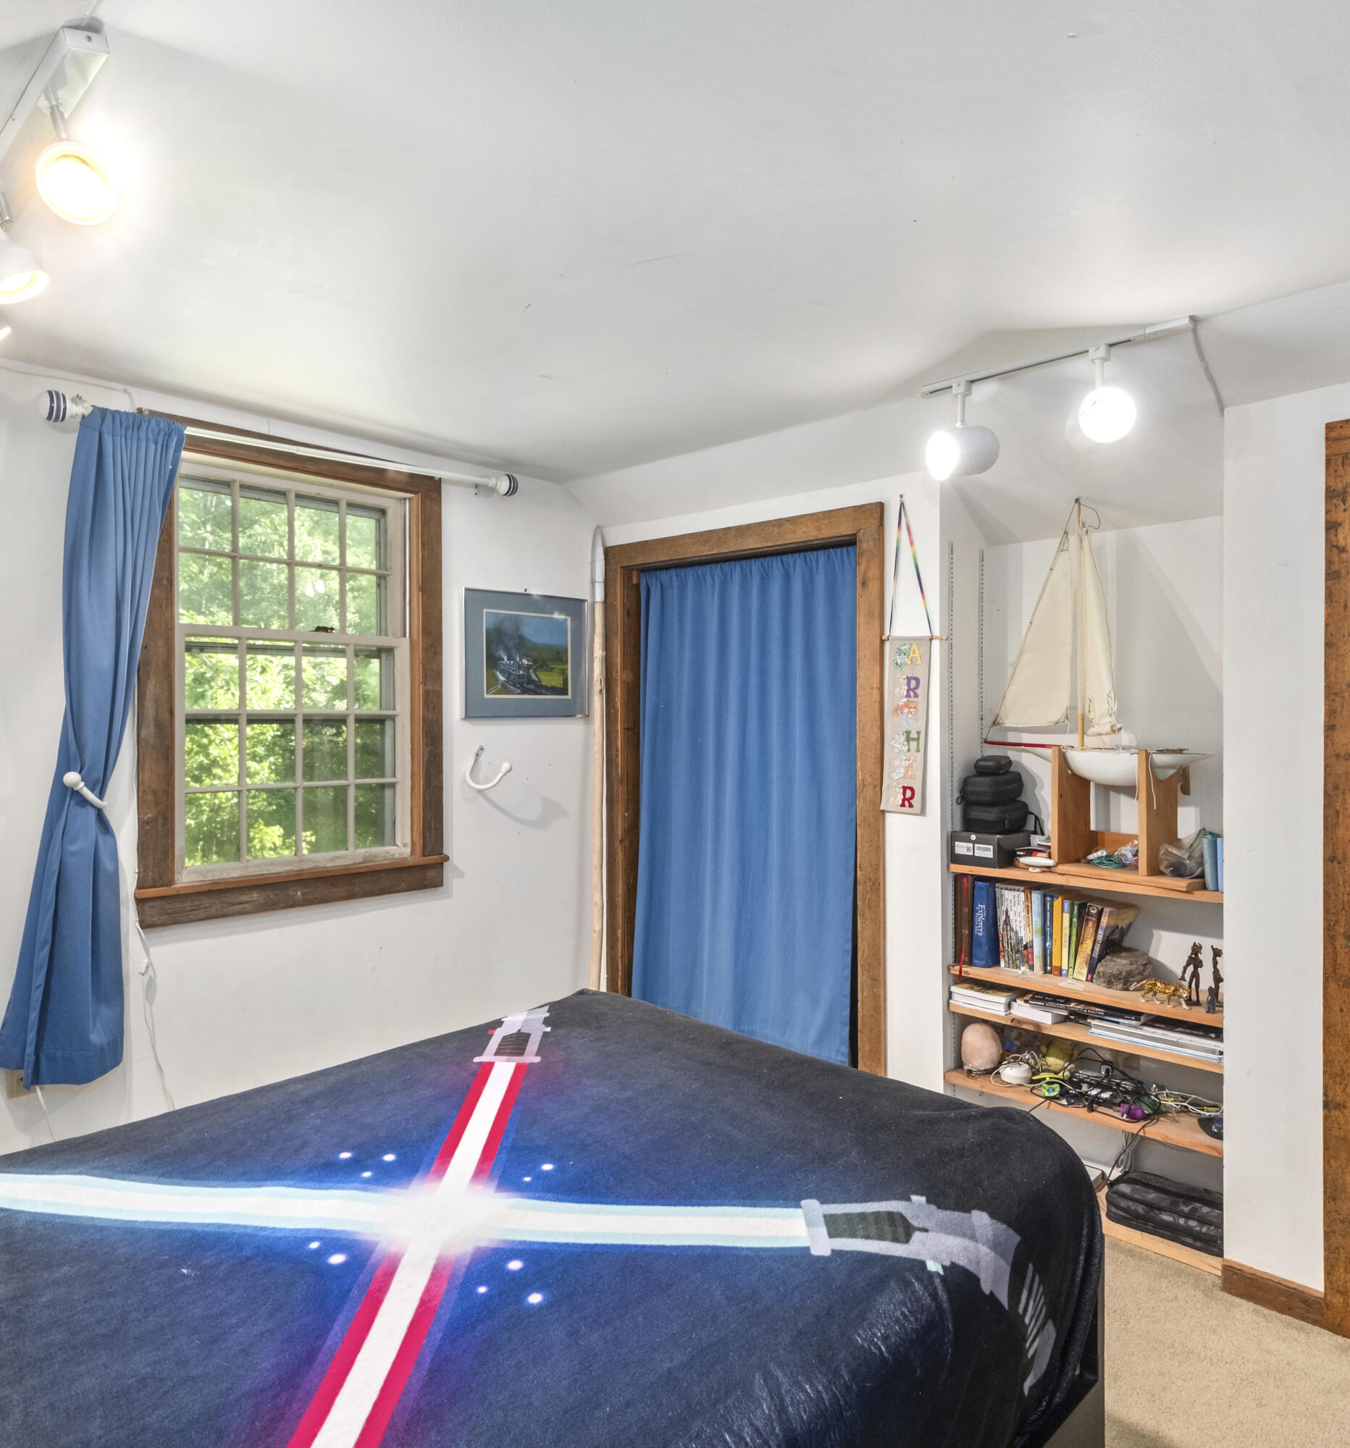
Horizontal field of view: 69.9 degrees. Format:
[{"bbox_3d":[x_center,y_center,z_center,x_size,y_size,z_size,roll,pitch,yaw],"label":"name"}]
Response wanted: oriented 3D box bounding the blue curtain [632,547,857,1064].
[{"bbox_3d":[0.200,0.273,3.094,0.887,1.590,0.080,0,0,42],"label":"blue curtain"}]

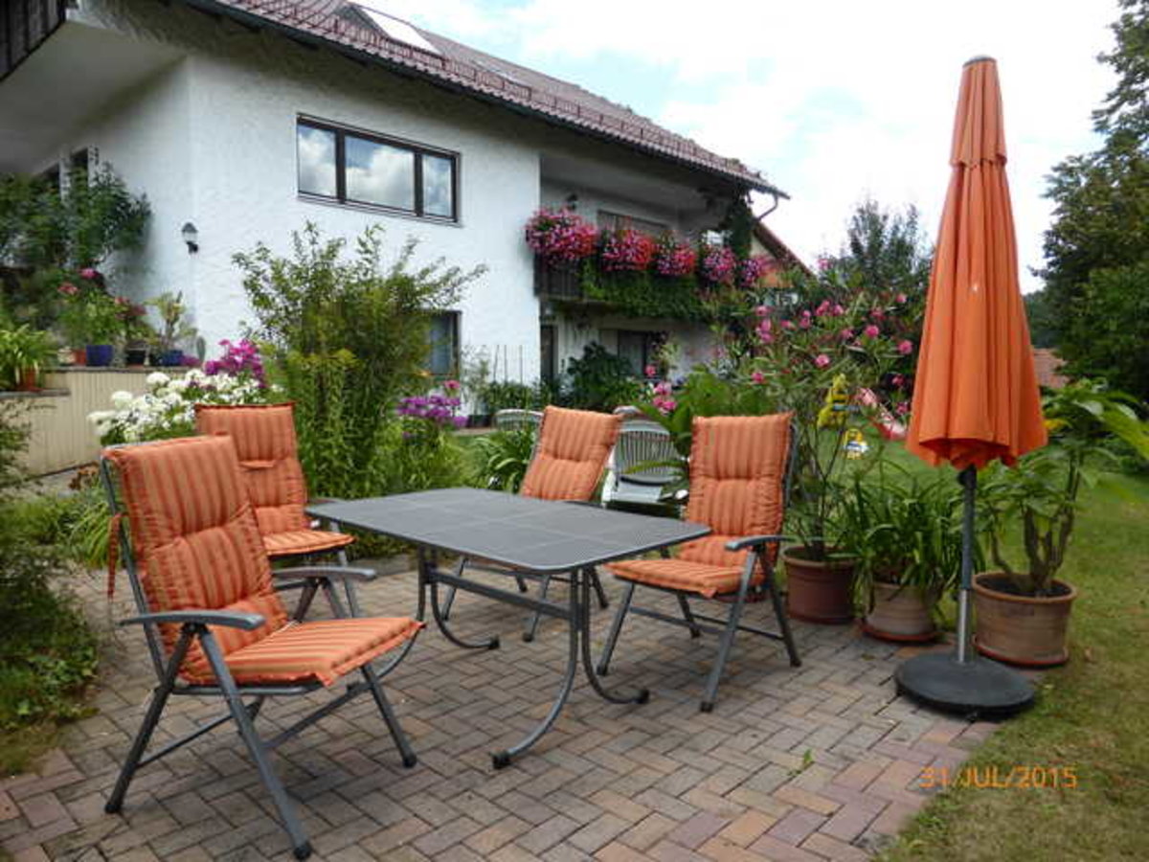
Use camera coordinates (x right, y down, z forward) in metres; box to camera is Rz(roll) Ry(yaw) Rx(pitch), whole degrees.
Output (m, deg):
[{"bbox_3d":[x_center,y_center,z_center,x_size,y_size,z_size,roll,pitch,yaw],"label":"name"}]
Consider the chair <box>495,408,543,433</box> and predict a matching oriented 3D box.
[{"bbox_3d":[-0.466,0.357,6.633,0.580,1.040,0.600,0,3,-4],"label":"chair"}]

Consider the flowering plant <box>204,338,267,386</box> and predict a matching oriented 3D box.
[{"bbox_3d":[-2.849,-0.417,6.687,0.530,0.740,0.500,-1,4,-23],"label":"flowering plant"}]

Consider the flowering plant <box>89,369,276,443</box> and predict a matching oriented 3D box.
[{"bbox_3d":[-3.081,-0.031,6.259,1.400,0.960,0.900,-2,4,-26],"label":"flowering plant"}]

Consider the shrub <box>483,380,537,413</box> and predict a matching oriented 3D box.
[{"bbox_3d":[-1.079,-0.394,13.300,0.880,0.650,0.750,0,3,-5],"label":"shrub"}]

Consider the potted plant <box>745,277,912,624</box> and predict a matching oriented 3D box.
[{"bbox_3d":[1.395,0.091,4.373,0.840,1.840,0.820,1,4,18],"label":"potted plant"}]

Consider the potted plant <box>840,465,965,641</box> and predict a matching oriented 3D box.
[{"bbox_3d":[1.693,0.607,4.113,0.600,0.840,0.580,1,4,23],"label":"potted plant"}]

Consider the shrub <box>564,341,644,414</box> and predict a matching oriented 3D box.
[{"bbox_3d":[0.512,-0.810,13.977,1.400,1.400,1.300,0,3,2],"label":"shrub"}]

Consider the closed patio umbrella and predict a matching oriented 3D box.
[{"bbox_3d":[1.621,-0.203,3.254,0.520,2.560,0.520,2,4,26],"label":"closed patio umbrella"}]

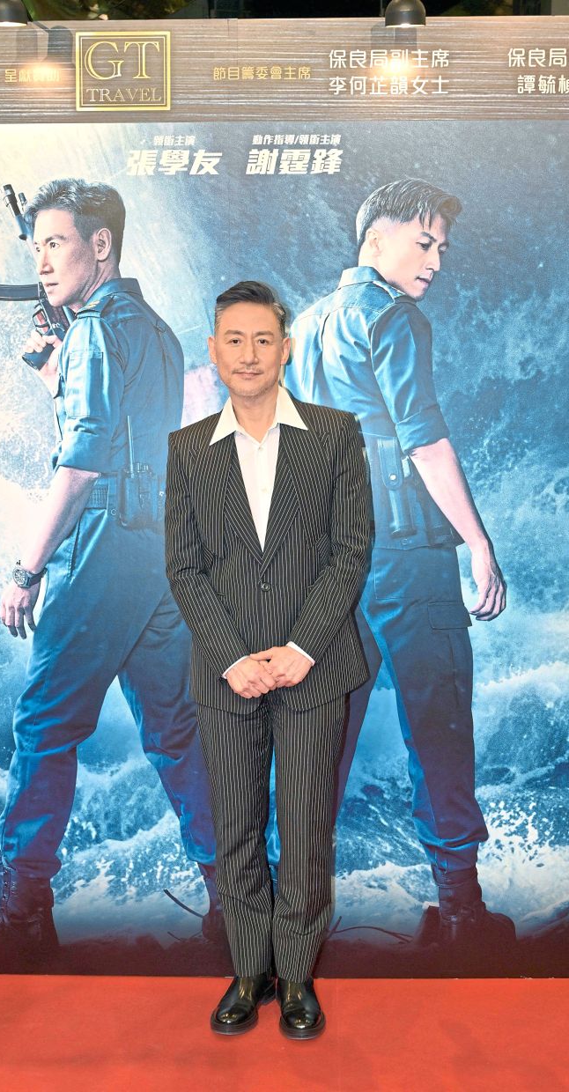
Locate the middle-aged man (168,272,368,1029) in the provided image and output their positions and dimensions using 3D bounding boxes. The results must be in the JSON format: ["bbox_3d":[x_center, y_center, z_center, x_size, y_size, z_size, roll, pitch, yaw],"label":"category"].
[{"bbox_3d":[-0.040,0.252,2.975,0.485,1.760,0.320,0,3,1],"label":"middle-aged man"}]

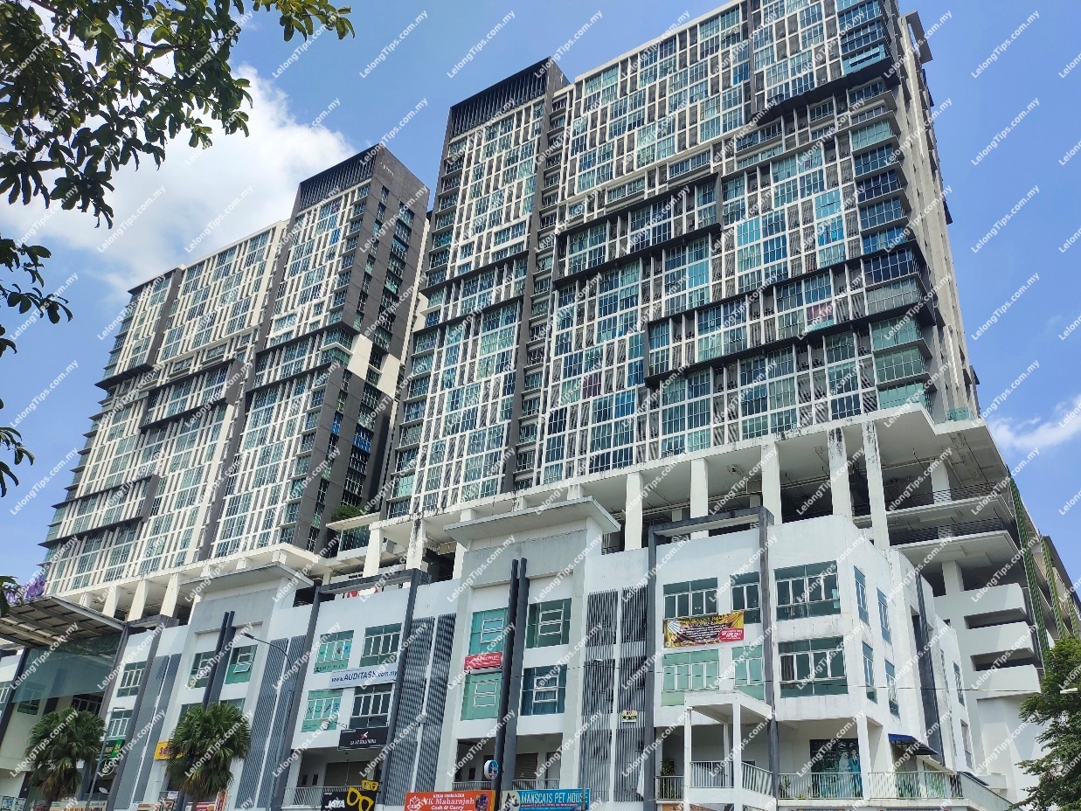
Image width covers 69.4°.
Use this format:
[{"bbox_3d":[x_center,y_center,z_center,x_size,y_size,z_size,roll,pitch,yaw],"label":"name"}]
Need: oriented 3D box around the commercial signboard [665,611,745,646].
[{"bbox_3d":[8.691,11.998,41.838,4.400,1.480,0.050,-14,-33,31],"label":"commercial signboard"}]

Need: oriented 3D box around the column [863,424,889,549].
[{"bbox_3d":[26.046,6.275,60.544,1.018,10.933,1.018,-16,-35,32],"label":"column"}]

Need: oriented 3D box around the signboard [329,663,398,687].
[{"bbox_3d":[-11.858,18.010,52.020,6.163,1.286,0.129,-16,-35,32],"label":"signboard"}]

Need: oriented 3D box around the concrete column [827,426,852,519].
[{"bbox_3d":[24.870,5.977,64.665,1.293,8.000,0.950,-14,-33,31],"label":"concrete column"}]

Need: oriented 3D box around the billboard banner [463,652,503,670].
[{"bbox_3d":[-3.598,16.035,48.996,2.700,0.820,0.050,-14,-33,31],"label":"billboard banner"}]

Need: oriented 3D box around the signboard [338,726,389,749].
[{"bbox_3d":[-11.469,21.236,49.948,4.180,1.201,0.161,-16,-35,32],"label":"signboard"}]

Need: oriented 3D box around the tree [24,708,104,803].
[{"bbox_3d":[-27.677,22.402,45.114,3.800,8.600,3.800,-14,-33,31],"label":"tree"}]

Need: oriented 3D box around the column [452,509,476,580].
[{"bbox_3d":[-8.309,15.504,85.297,1.219,7.800,0.900,-14,-33,31],"label":"column"}]

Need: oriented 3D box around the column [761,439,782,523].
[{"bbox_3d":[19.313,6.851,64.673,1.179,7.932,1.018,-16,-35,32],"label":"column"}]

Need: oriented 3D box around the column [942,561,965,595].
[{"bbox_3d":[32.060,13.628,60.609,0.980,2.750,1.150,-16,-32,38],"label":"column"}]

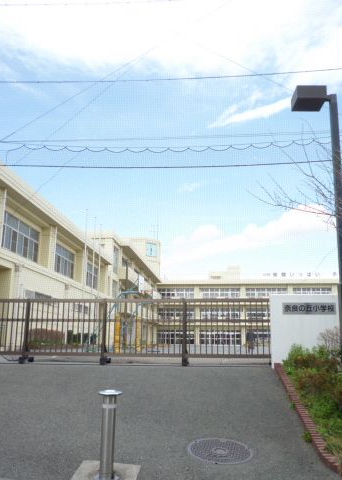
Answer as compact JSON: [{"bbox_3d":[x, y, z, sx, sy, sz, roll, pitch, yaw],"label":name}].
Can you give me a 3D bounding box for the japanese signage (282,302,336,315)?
[{"bbox_3d":[2.903,1.446,9.675,1.120,0.250,0.030,-1,-13,5],"label":"japanese signage"}]

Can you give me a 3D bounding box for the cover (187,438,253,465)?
[{"bbox_3d":[0.558,2.398,5.233,0.730,0.040,0.730,3,-2,1],"label":"cover"}]

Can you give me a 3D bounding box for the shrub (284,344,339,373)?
[{"bbox_3d":[2.712,2.287,8.921,1.100,0.570,0.800,1,-13,0],"label":"shrub"}]

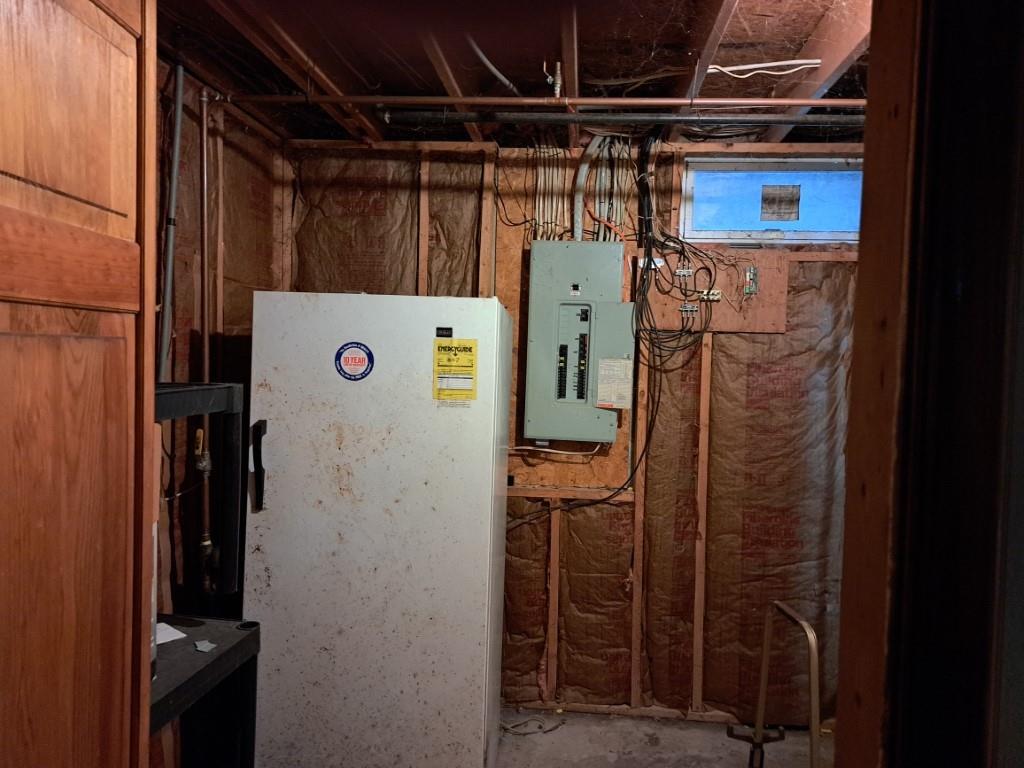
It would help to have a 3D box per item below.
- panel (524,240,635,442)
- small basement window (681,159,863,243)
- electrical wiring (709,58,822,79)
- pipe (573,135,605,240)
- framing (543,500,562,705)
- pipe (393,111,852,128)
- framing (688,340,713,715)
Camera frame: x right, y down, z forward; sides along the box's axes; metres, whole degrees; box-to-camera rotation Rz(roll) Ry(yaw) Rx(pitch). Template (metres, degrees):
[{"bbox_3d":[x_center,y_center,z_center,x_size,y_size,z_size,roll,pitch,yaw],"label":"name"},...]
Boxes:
[{"bbox_3d":[0.296,-0.178,3.035,0.450,0.840,0.110,1,3,5],"label":"panel"},{"bbox_3d":[1.113,-0.766,2.976,0.785,0.350,0.085,1,3,5],"label":"small basement window"},{"bbox_3d":[0.822,-1.033,2.321,0.375,0.050,0.035,1,3,5],"label":"electrical wiring"},{"bbox_3d":[0.328,-0.826,3.005,0.130,0.440,0.060,1,3,5],"label":"pipe"},{"bbox_3d":[0.187,0.940,3.119,0.038,0.890,0.089,1,3,5],"label":"framing"},{"bbox_3d":[0.464,-0.948,2.549,1.880,0.048,0.048,2,3,5],"label":"pipe"},{"bbox_3d":[0.804,0.570,3.043,0.038,1.670,0.089,1,3,5],"label":"framing"}]

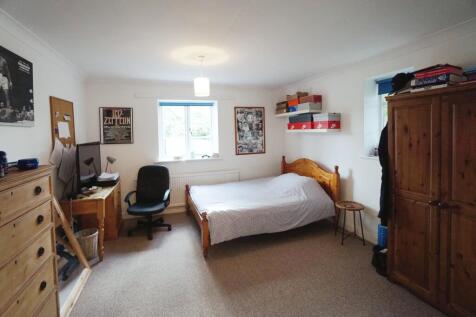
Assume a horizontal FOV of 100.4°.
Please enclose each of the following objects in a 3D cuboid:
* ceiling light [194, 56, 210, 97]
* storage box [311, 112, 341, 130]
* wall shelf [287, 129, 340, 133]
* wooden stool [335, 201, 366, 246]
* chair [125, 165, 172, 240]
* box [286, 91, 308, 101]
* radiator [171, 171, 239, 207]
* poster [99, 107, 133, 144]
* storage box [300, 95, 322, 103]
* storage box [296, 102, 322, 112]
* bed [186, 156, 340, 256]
[{"bbox_3d":[-0.454,-1.040,2.525,0.210,0.490,0.210,-3,5,-20],"label":"ceiling light"},{"bbox_3d":[1.316,-0.538,2.944,0.235,0.205,0.300,-3,5,-20],"label":"storage box"},{"bbox_3d":[1.191,-0.449,3.247,0.265,0.045,0.940,-3,5,-20],"label":"wall shelf"},{"bbox_3d":[1.432,0.828,2.557,0.350,0.460,0.350,-3,5,-20],"label":"wooden stool"},{"bbox_3d":[-1.285,0.603,2.926,0.620,0.980,0.640,-2,5,-8],"label":"chair"},{"bbox_3d":[1.072,-1.091,3.539,0.220,0.100,0.300,-3,5,-20],"label":"box"},{"bbox_3d":[-0.672,0.562,3.809,1.550,0.580,0.100,-3,5,-20],"label":"radiator"},{"bbox_3d":[-1.997,-0.534,3.276,0.475,0.590,0.025,-3,5,-20],"label":"poster"},{"bbox_3d":[1.179,-0.956,3.289,0.200,0.115,0.350,-3,5,-20],"label":"storage box"},{"bbox_3d":[1.174,-0.819,3.266,0.245,0.130,0.285,-3,5,-20],"label":"storage box"},{"bbox_3d":[0.294,0.559,3.263,2.040,0.930,1.470,-3,5,-20],"label":"bed"}]

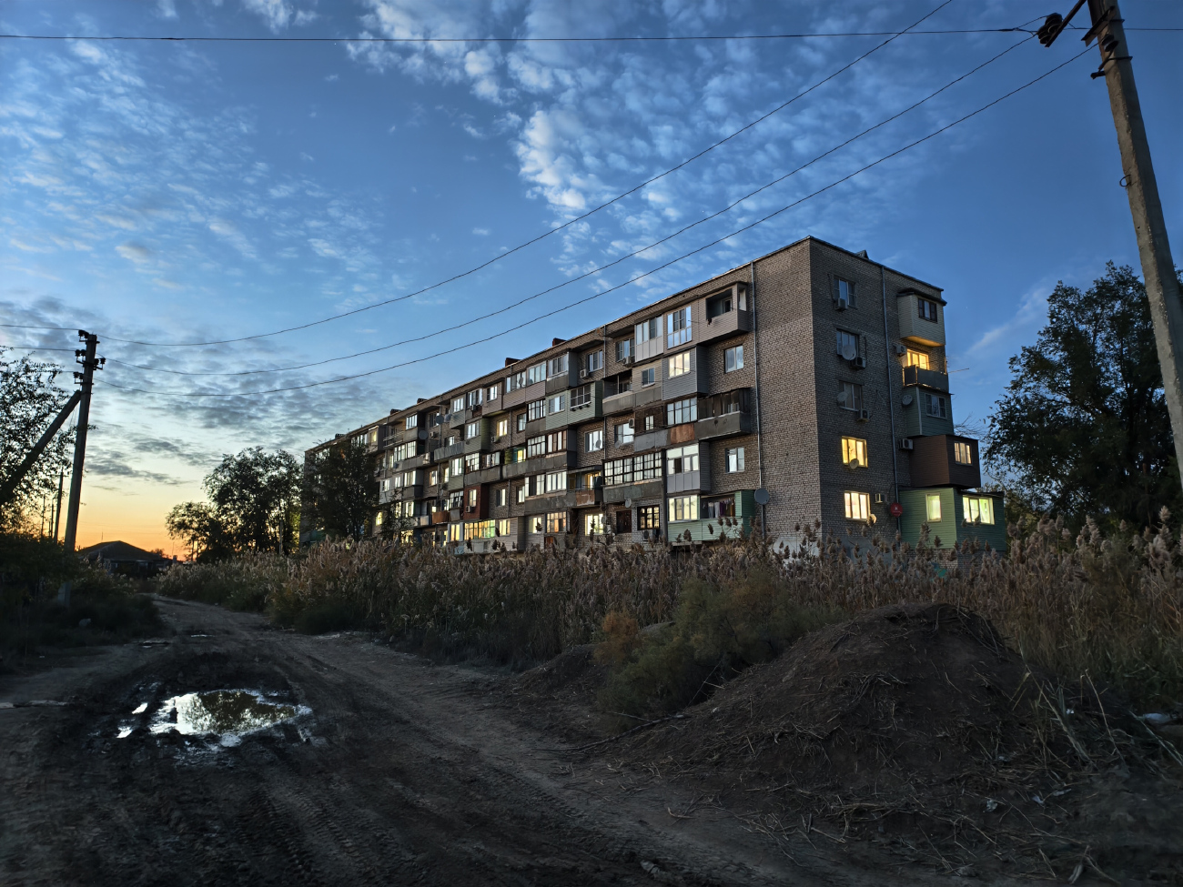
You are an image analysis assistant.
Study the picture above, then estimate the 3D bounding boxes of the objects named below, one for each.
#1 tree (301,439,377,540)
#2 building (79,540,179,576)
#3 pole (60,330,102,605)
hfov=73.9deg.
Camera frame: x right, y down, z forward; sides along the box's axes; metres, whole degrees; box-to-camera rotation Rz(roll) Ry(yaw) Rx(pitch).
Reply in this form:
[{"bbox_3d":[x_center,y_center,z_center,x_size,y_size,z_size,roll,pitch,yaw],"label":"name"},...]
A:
[{"bbox_3d":[-21.905,5.942,67.991,6.200,12.500,6.200,3,-10,-18],"label":"tree"},{"bbox_3d":[-60.018,15.301,99.842,10.500,5.600,11.500,8,-13,-38],"label":"building"},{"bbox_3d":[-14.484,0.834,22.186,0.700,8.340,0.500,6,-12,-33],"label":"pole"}]

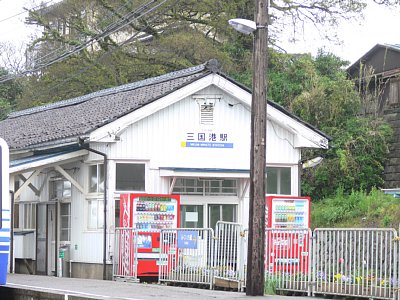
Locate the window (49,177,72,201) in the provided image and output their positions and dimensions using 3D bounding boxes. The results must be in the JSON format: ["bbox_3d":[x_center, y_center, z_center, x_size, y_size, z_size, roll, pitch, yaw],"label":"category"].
[{"bbox_3d":[-3.462,1.007,40.207,0.100,0.497,2.235,2,-3,-19],"label":"window"}]

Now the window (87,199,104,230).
[{"bbox_3d":[-2.372,1.486,36.998,0.100,0.686,1.636,2,-3,-19],"label":"window"}]

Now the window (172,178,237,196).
[{"bbox_3d":[0.119,0.851,36.821,1.566,0.405,0.100,2,-3,-19],"label":"window"}]

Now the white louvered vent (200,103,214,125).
[{"bbox_3d":[0.169,-0.815,36.500,0.339,0.493,0.060,2,-3,-21],"label":"white louvered vent"}]

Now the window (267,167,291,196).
[{"bbox_3d":[1.793,0.724,37.405,0.696,0.648,0.100,2,-3,-19],"label":"window"}]

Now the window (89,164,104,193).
[{"bbox_3d":[-2.355,0.658,37.018,0.100,0.653,1.507,2,-3,-19],"label":"window"}]

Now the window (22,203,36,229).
[{"bbox_3d":[-4.555,1.787,43.321,0.100,0.709,1.535,2,-3,-19],"label":"window"}]

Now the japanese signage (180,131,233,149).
[{"bbox_3d":[0.174,-0.217,36.889,1.256,0.365,0.050,2,-3,-19],"label":"japanese signage"}]

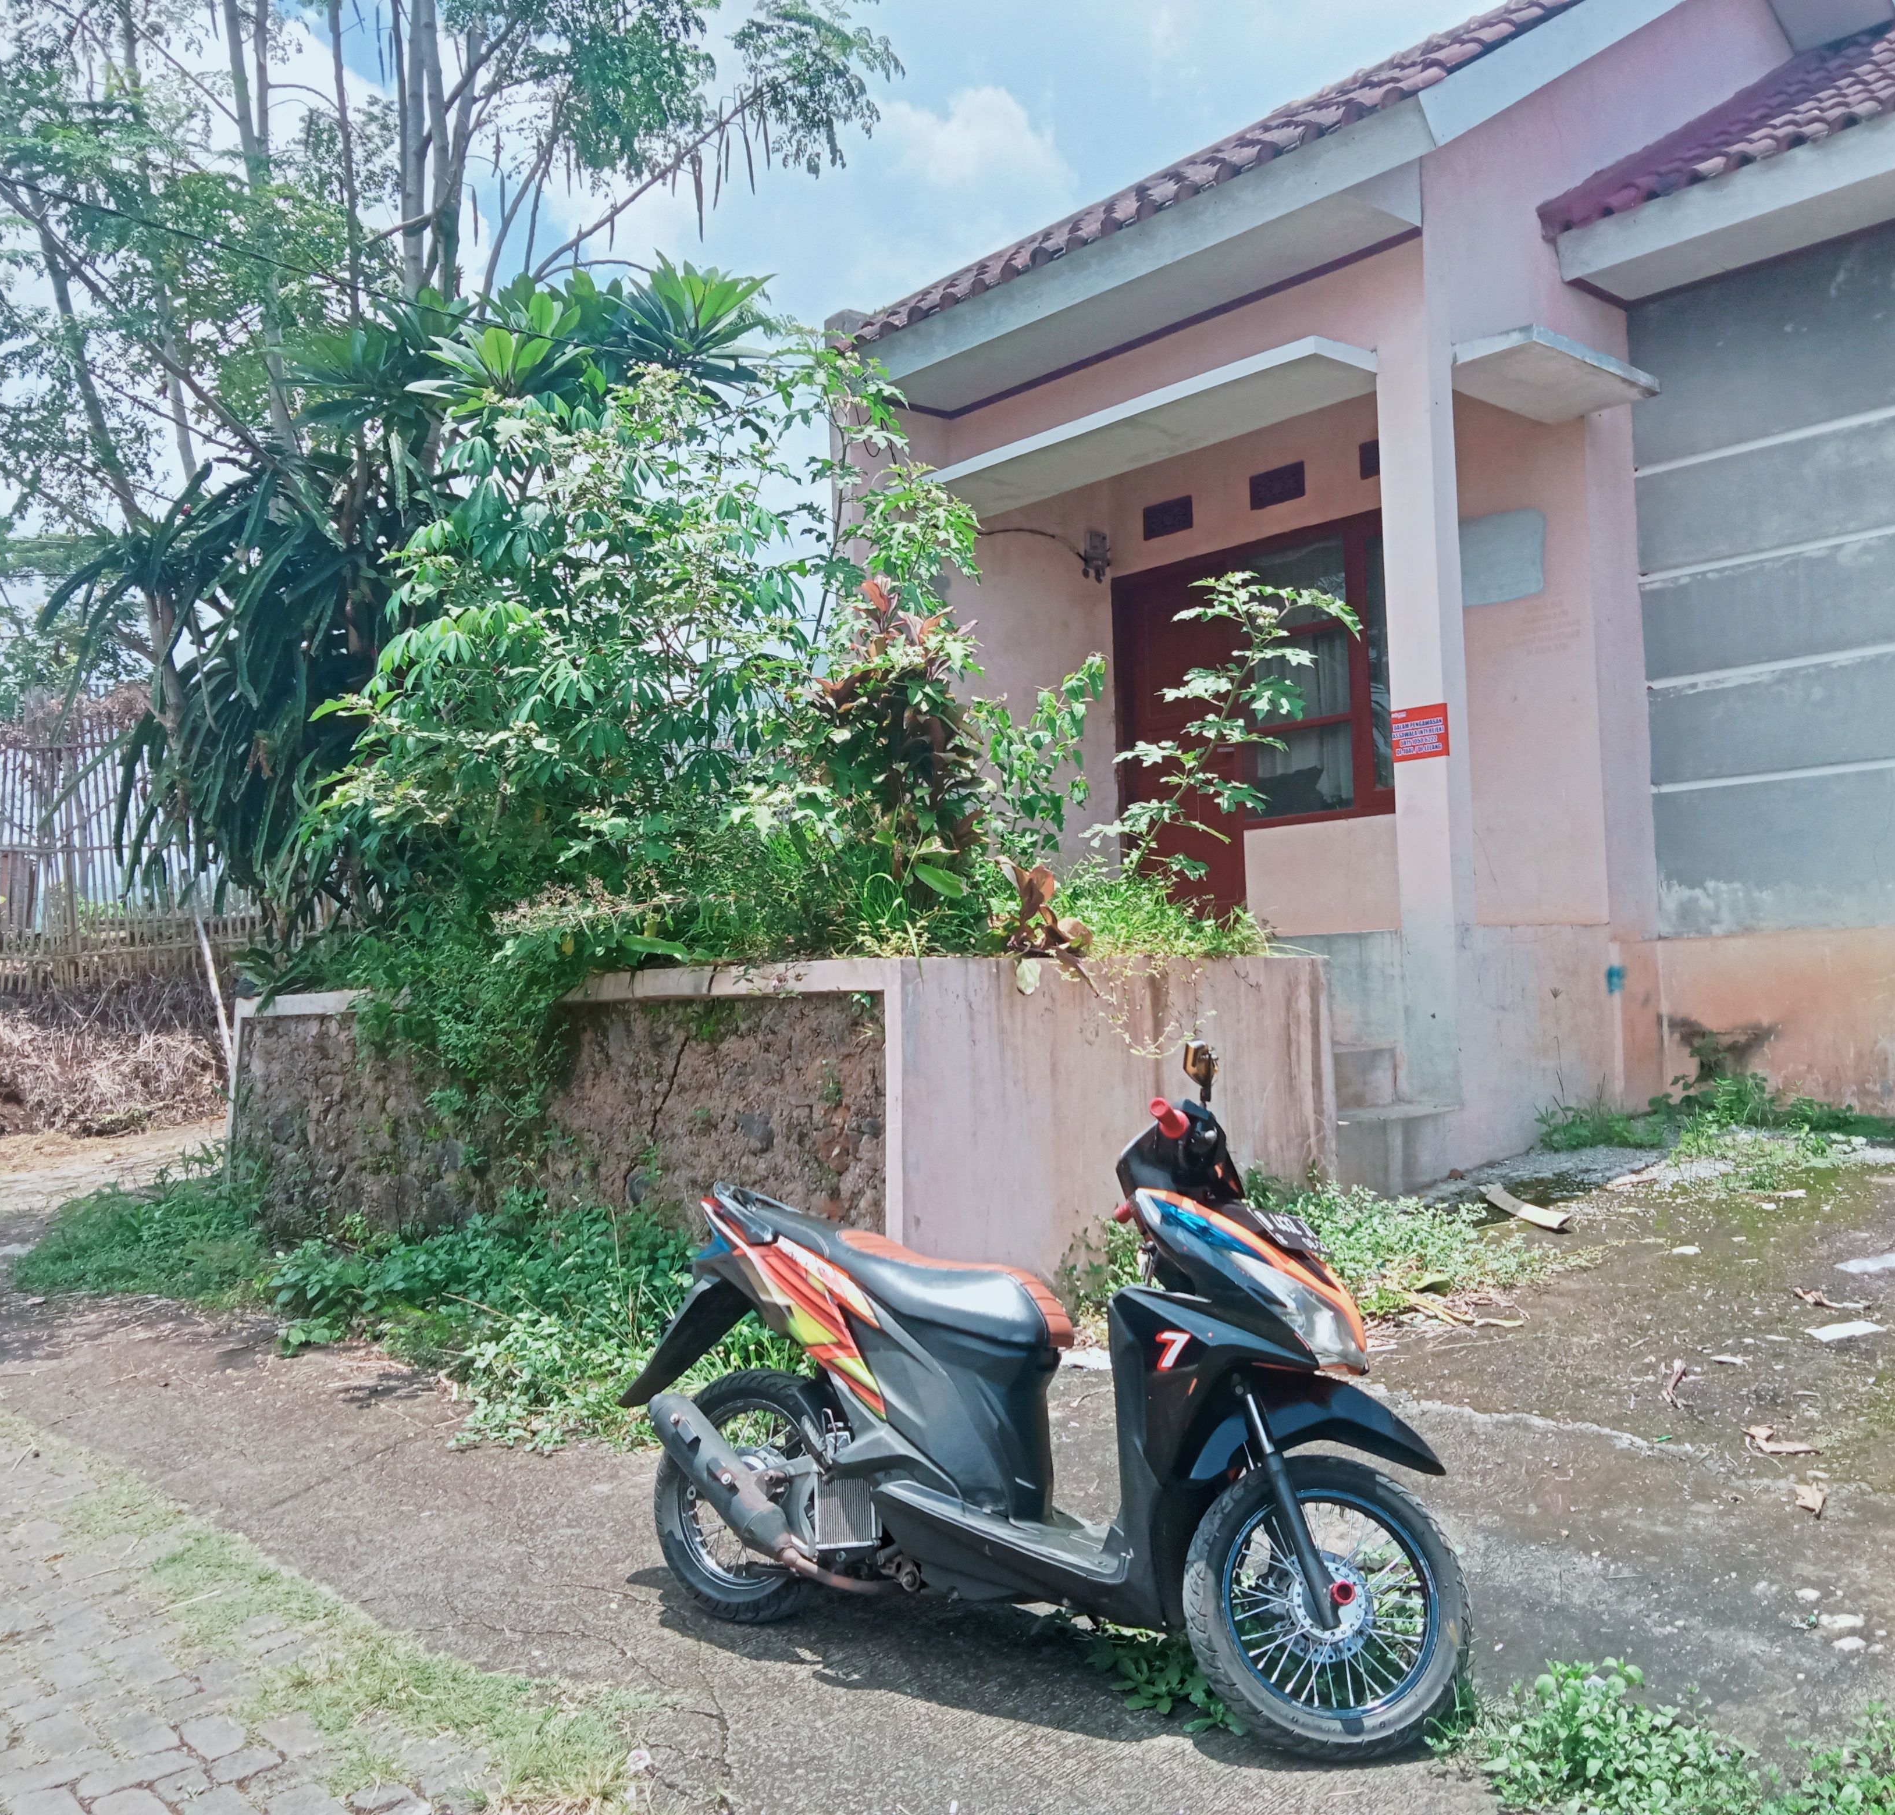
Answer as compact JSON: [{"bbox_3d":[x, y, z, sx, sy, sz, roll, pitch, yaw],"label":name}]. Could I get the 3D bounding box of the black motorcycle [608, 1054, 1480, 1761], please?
[{"bbox_3d":[0.065,0.870,3.810,1.890,1.170,0.650,-4,-5,35],"label":"black motorcycle"}]

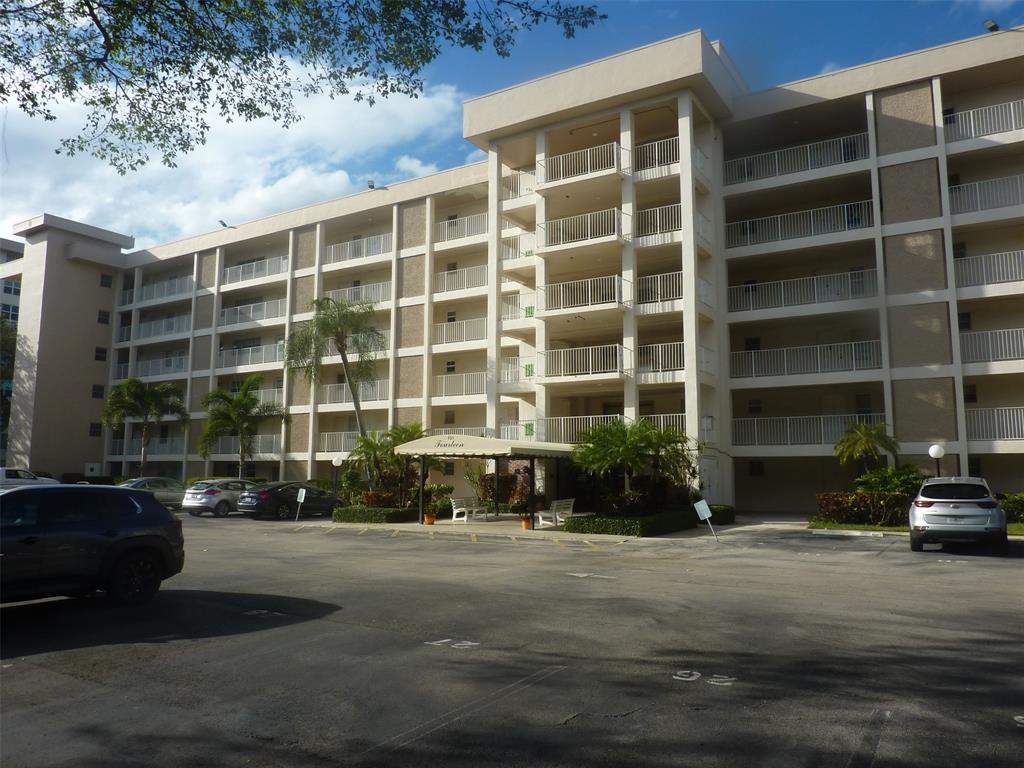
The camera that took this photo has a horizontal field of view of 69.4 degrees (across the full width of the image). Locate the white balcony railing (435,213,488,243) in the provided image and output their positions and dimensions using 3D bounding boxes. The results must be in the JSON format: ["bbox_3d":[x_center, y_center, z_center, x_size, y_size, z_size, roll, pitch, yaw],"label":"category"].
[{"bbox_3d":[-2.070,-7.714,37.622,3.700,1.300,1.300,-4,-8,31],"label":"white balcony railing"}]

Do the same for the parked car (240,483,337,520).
[{"bbox_3d":[-9.389,4.949,31.813,1.830,1.450,4.720,-4,-8,31],"label":"parked car"}]

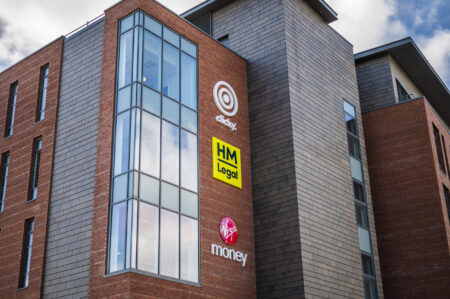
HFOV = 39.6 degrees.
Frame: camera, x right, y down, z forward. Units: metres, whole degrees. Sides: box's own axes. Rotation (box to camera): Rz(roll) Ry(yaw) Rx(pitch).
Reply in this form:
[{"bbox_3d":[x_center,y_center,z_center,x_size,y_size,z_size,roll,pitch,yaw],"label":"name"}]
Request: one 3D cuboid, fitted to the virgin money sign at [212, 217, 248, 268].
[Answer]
[{"bbox_3d":[0.189,3.864,26.688,0.098,2.000,2.374,-18,-27,35],"label":"virgin money sign"}]

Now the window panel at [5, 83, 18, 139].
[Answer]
[{"bbox_3d":[-10.332,-1.936,30.425,0.665,2.899,0.185,-18,-27,35],"label":"window panel"}]

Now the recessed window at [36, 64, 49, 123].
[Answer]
[{"bbox_3d":[-8.420,-2.625,29.030,0.665,2.899,0.185,-18,-27,35],"label":"recessed window"}]

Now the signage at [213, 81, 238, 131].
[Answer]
[{"bbox_3d":[0.045,-2.115,29.055,0.087,2.322,1.793,-18,-27,35],"label":"signage"}]

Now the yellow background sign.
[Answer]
[{"bbox_3d":[0.096,0.600,27.955,0.098,1.912,1.964,-18,-27,35],"label":"yellow background sign"}]

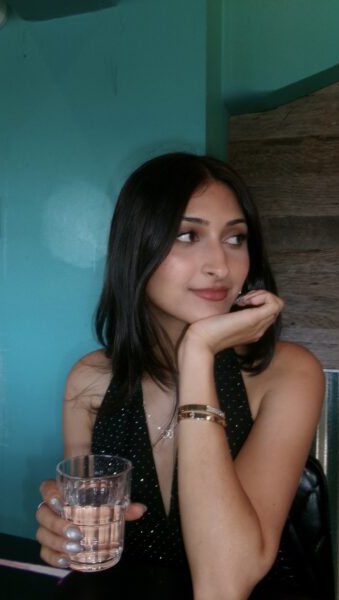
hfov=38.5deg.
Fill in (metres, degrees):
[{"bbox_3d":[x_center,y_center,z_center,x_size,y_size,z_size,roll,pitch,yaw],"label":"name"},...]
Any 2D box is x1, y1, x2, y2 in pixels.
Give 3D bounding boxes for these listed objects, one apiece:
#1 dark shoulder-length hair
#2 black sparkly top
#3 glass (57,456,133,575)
[{"bbox_3d":[0.029,-0.040,0.700,0.250,0.335,0.235,0,2,-25],"label":"dark shoulder-length hair"},{"bbox_3d":[0.025,0.240,0.735,0.300,0.370,0.220,1,2,10],"label":"black sparkly top"},{"bbox_3d":[-0.083,0.234,0.537,0.083,0.102,0.083,1,2,0],"label":"glass"}]

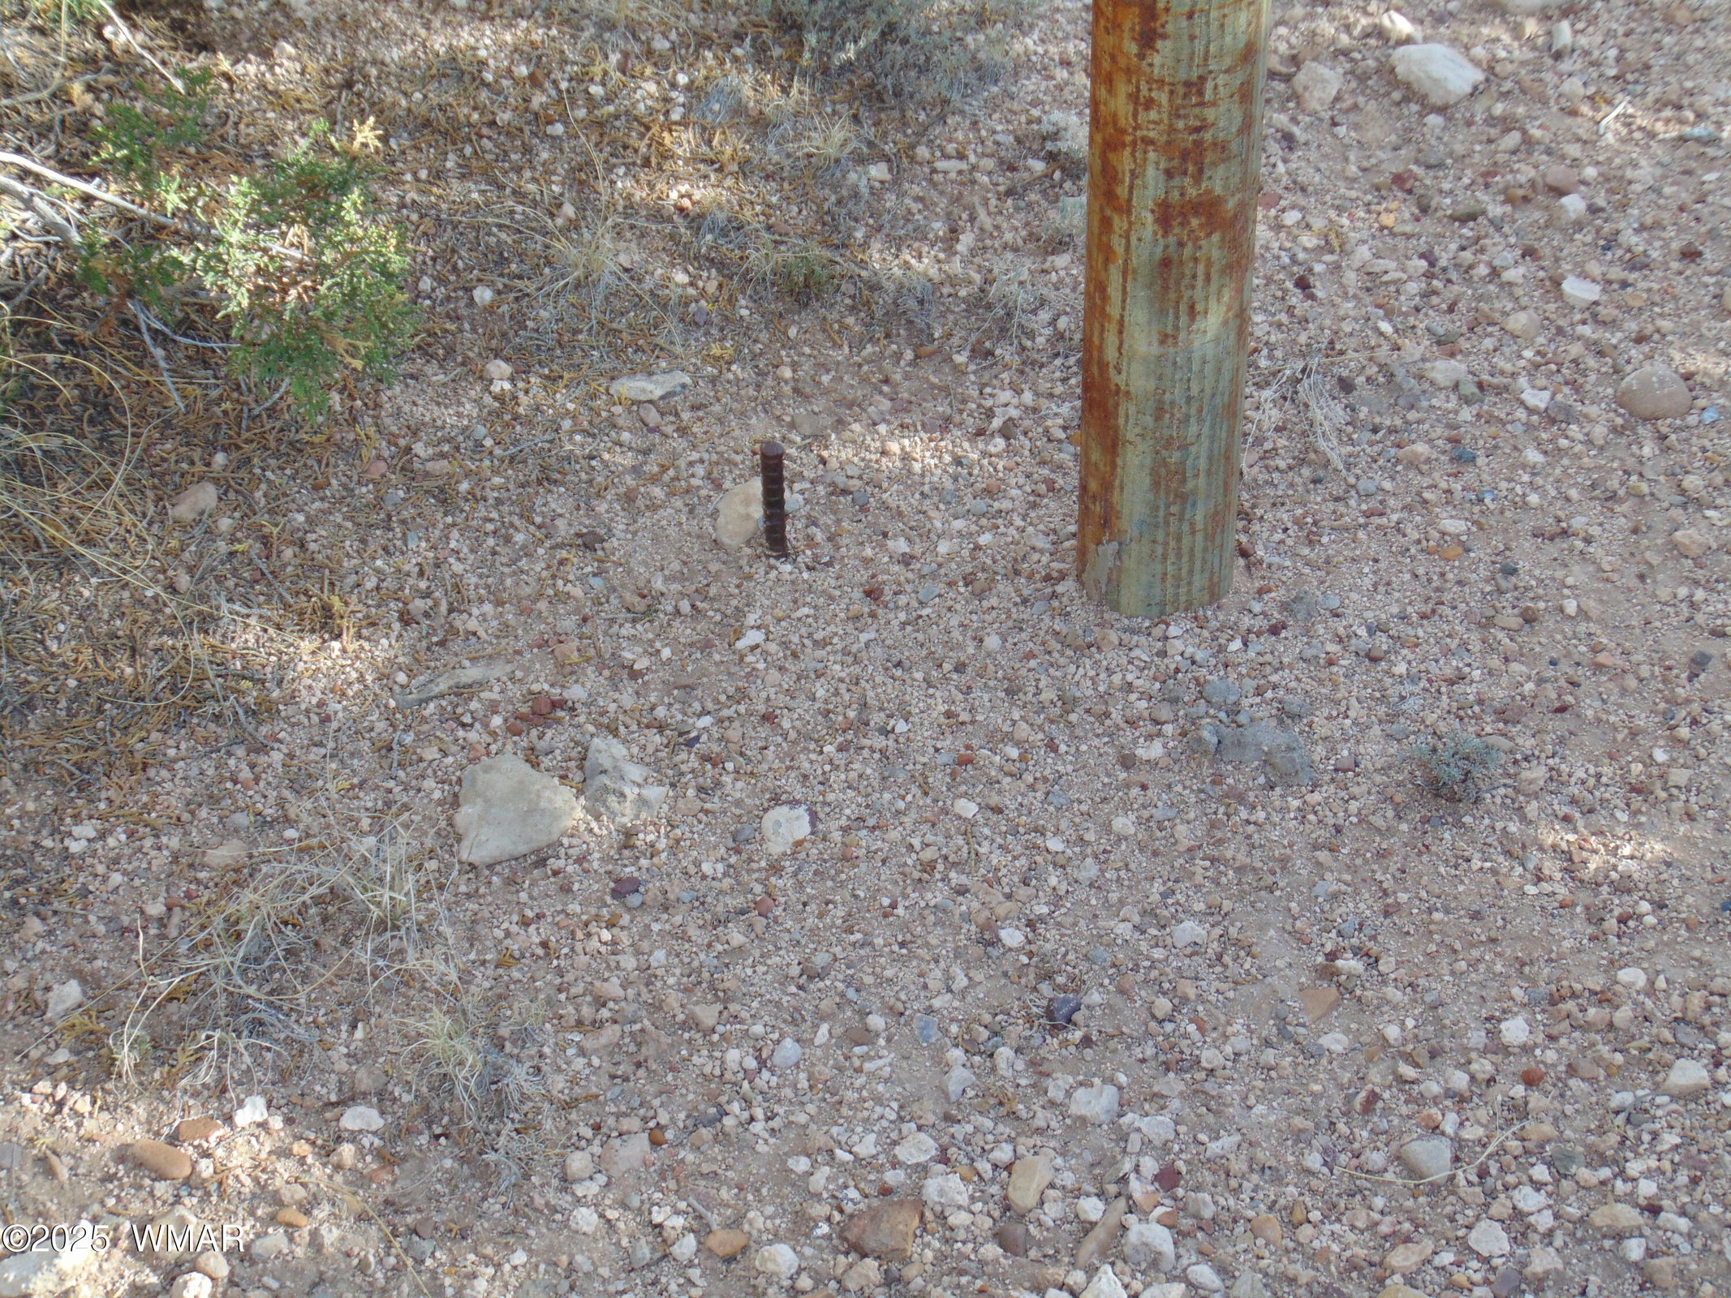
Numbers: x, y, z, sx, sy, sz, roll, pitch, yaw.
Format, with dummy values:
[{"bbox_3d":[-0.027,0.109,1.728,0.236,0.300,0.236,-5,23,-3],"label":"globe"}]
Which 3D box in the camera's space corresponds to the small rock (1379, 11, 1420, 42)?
[{"bbox_3d":[0.460,-0.538,3.064,0.035,0.020,0.033,1,41,3],"label":"small rock"}]

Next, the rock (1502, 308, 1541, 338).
[{"bbox_3d":[0.505,-0.250,2.732,0.031,0.019,0.031,-2,40,0],"label":"rock"}]

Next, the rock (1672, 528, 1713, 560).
[{"bbox_3d":[0.584,-0.074,2.508,0.029,0.017,0.031,-2,40,0],"label":"rock"}]

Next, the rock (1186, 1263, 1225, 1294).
[{"bbox_3d":[0.191,0.352,1.988,0.022,0.013,0.019,-2,40,0],"label":"rock"}]

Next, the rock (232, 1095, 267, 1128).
[{"bbox_3d":[-0.364,0.275,2.106,0.021,0.014,0.024,-2,40,0],"label":"rock"}]

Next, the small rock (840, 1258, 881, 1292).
[{"bbox_3d":[-0.003,0.366,2.076,0.024,0.013,0.020,-1,45,1],"label":"small rock"}]

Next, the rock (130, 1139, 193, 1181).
[{"bbox_3d":[-0.421,0.305,2.123,0.046,0.013,0.017,18,45,21],"label":"rock"}]

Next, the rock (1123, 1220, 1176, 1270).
[{"bbox_3d":[0.161,0.337,2.005,0.030,0.019,0.035,-2,40,0],"label":"rock"}]

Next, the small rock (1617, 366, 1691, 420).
[{"bbox_3d":[0.591,-0.193,2.665,0.054,0.031,0.059,-1,45,1],"label":"small rock"}]

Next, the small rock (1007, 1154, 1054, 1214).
[{"bbox_3d":[0.096,0.319,2.123,0.022,0.016,0.044,18,48,19],"label":"small rock"}]

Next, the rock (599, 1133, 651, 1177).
[{"bbox_3d":[-0.143,0.301,2.120,0.029,0.012,0.025,-3,41,-1],"label":"rock"}]

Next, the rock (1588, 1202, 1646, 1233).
[{"bbox_3d":[0.442,0.336,2.095,0.032,0.013,0.017,-1,45,1],"label":"rock"}]

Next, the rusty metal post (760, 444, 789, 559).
[{"bbox_3d":[-0.065,-0.105,2.506,0.016,0.092,0.016,-2,40,0],"label":"rusty metal post"}]

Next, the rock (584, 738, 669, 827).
[{"bbox_3d":[-0.156,0.088,2.325,0.055,0.028,0.069,-2,40,0],"label":"rock"}]

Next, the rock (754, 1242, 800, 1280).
[{"bbox_3d":[-0.052,0.359,2.083,0.026,0.016,0.023,-1,45,1],"label":"rock"}]

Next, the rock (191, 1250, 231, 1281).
[{"bbox_3d":[-0.370,0.349,2.011,0.020,0.015,0.017,-2,40,0],"label":"rock"}]

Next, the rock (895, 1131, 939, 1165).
[{"bbox_3d":[0.030,0.291,2.071,0.025,0.014,0.024,-2,40,0],"label":"rock"}]

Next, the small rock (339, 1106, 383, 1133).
[{"bbox_3d":[-0.303,0.284,2.146,0.027,0.010,0.014,-2,41,0],"label":"small rock"}]

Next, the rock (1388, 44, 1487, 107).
[{"bbox_3d":[0.481,-0.486,2.990,0.063,0.037,0.088,-24,49,-21],"label":"rock"}]

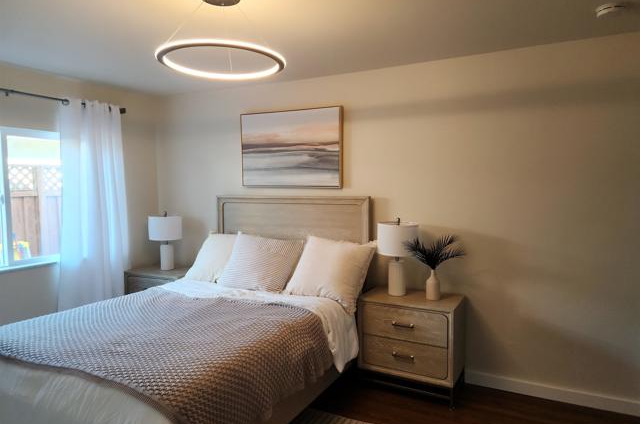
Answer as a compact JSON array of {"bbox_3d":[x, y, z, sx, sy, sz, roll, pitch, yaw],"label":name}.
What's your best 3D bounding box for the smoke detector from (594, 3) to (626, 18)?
[{"bbox_3d":[1.538,-1.057,2.243,0.138,0.042,0.138,2,4,28],"label":"smoke detector"}]

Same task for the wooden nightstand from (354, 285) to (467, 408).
[{"bbox_3d":[0.694,0.976,3.216,0.700,0.673,0.395,2,4,28],"label":"wooden nightstand"}]

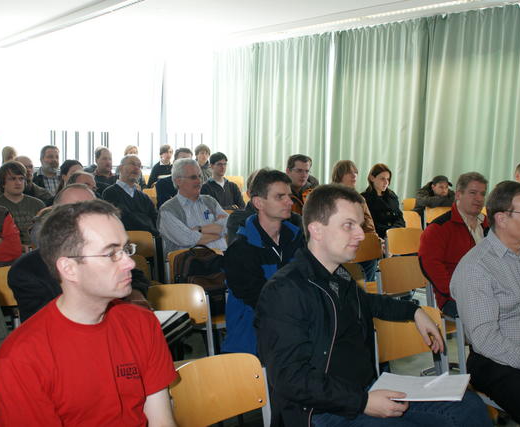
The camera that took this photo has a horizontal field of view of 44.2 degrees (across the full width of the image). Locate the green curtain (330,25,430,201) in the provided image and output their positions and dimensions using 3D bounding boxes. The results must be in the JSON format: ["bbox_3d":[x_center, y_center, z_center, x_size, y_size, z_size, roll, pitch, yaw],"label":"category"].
[{"bbox_3d":[1.506,-1.098,8.703,0.160,2.800,1.795,-4,10,-35],"label":"green curtain"}]

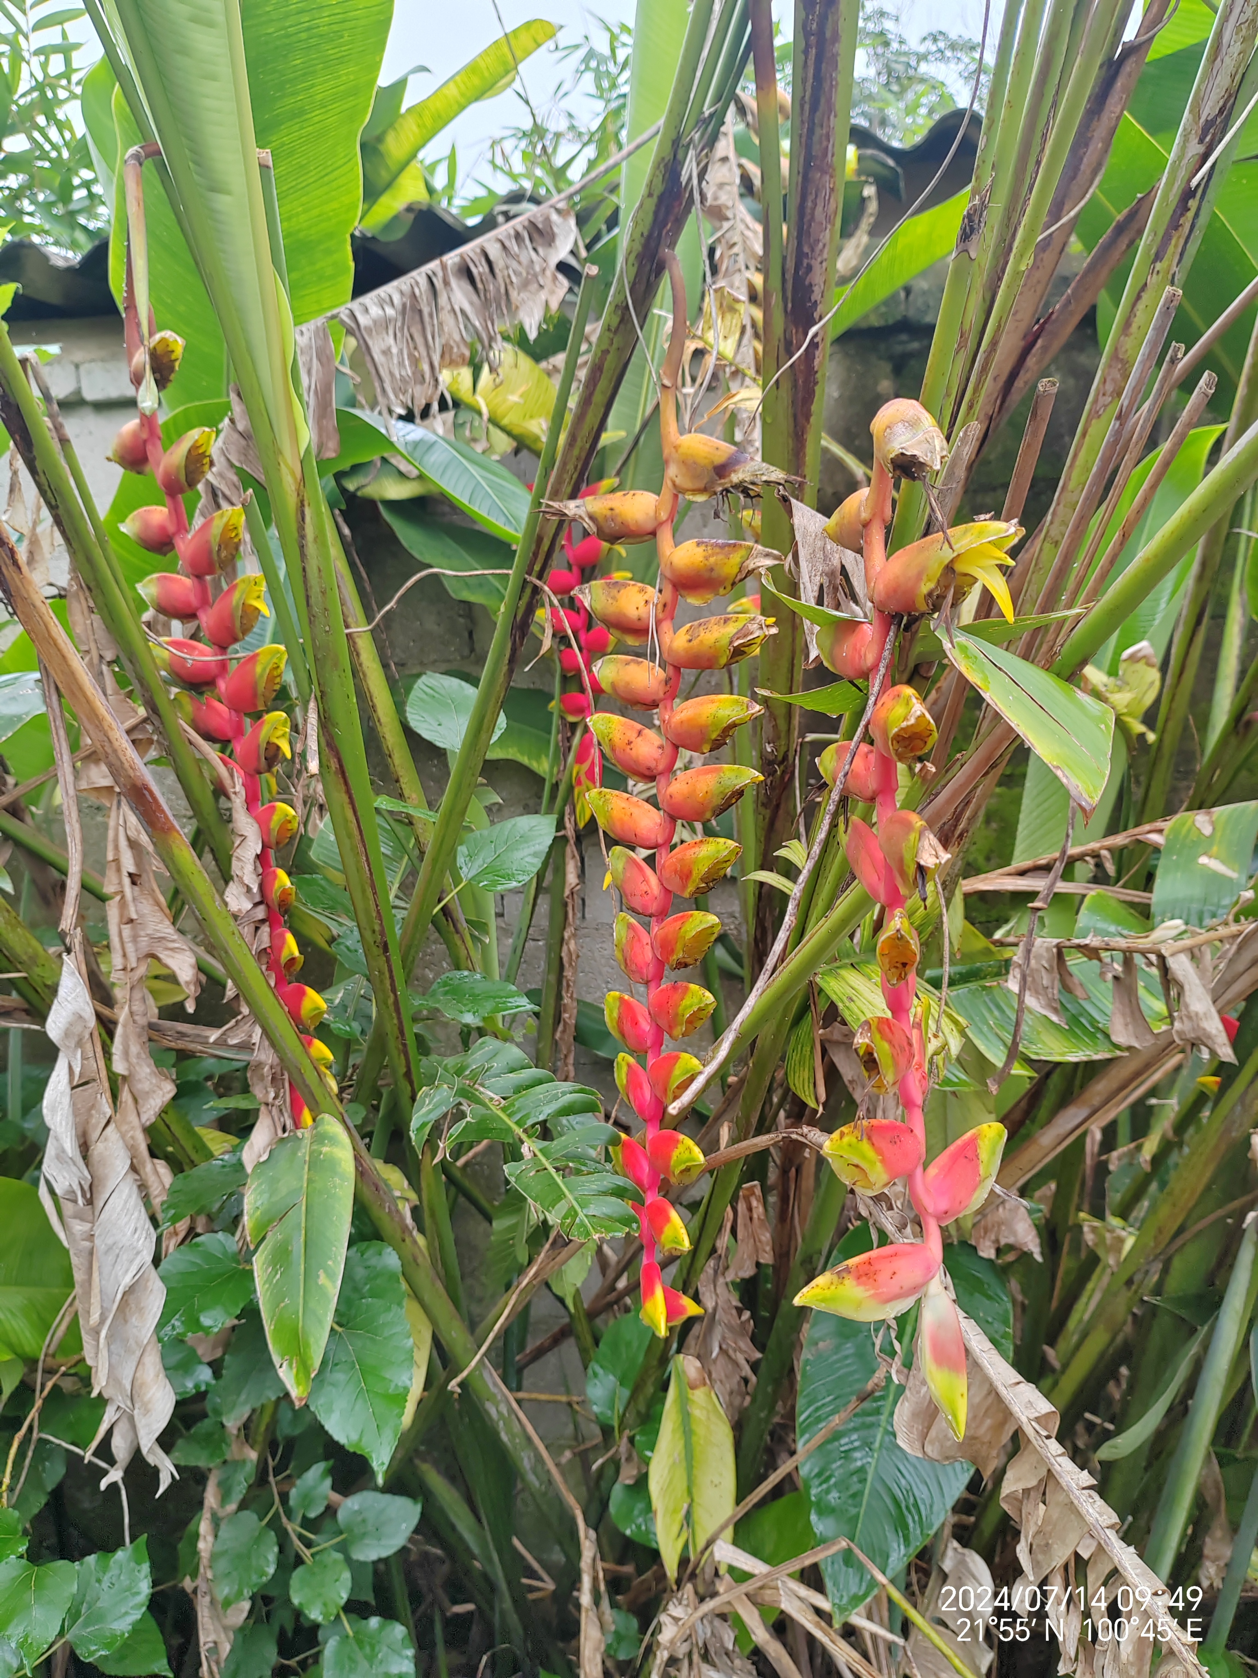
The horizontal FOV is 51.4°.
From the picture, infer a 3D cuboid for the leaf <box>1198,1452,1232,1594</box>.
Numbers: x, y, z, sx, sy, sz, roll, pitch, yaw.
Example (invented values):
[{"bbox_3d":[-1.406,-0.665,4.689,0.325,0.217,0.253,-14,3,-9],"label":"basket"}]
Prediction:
[{"bbox_3d":[0.636,0.742,1.420,0.043,0.154,0.030,3,7,17],"label":"leaf"}]

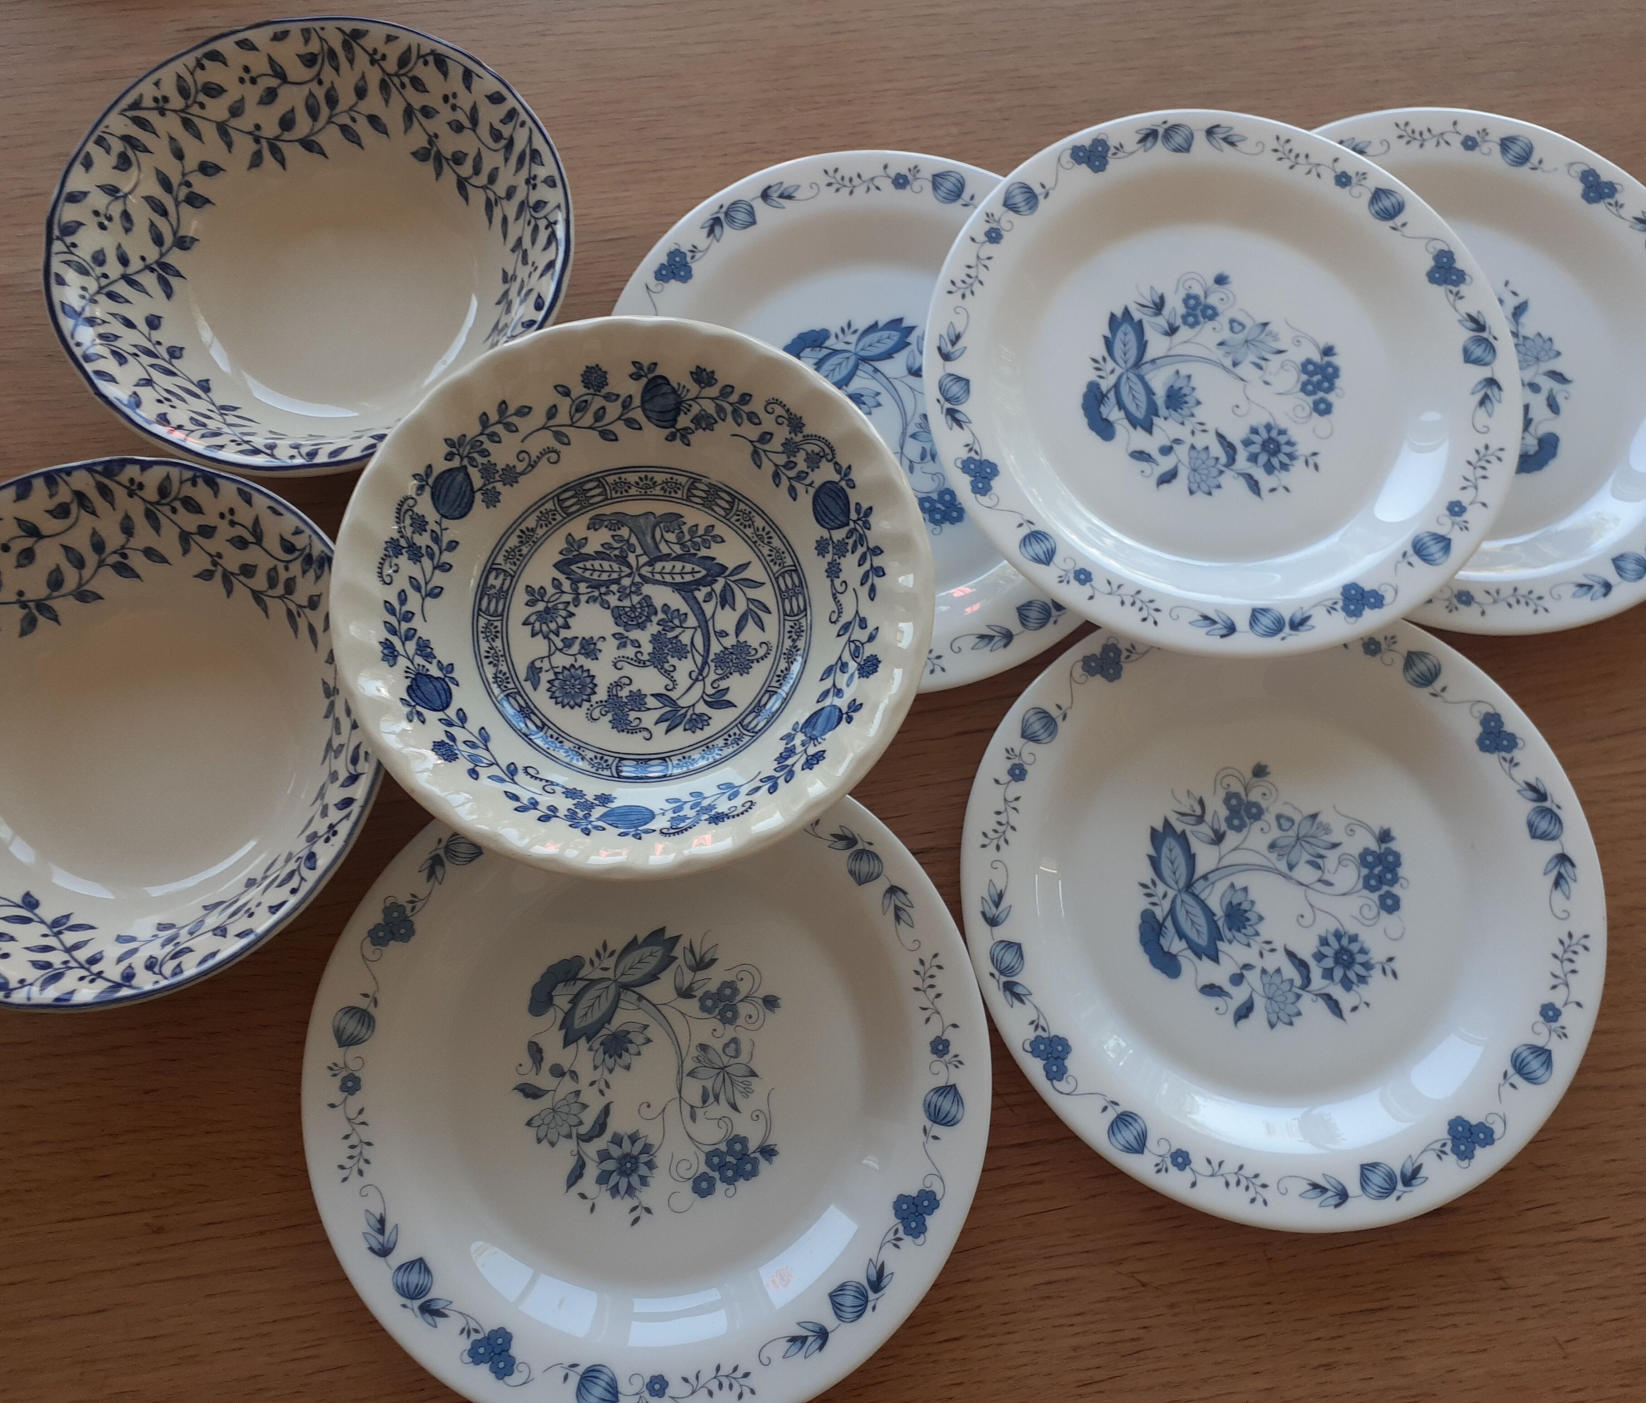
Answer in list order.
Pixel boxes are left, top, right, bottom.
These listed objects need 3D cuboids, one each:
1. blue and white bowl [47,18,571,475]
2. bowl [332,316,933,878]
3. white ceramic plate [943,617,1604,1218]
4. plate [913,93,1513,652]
[{"bbox_3d":[-0.158,-0.137,0.470,0.159,0.047,0.159,0,74,-2],"label":"blue and white bowl"},{"bbox_3d":[-0.053,-0.027,0.427,0.167,0.043,0.167,0,73,-3],"label":"bowl"},{"bbox_3d":[0.137,0.057,0.440,0.193,0.017,0.193,1,74,-2],"label":"white ceramic plate"},{"bbox_3d":[0.127,-0.105,0.473,0.193,0.017,0.193,0,74,-2],"label":"plate"}]

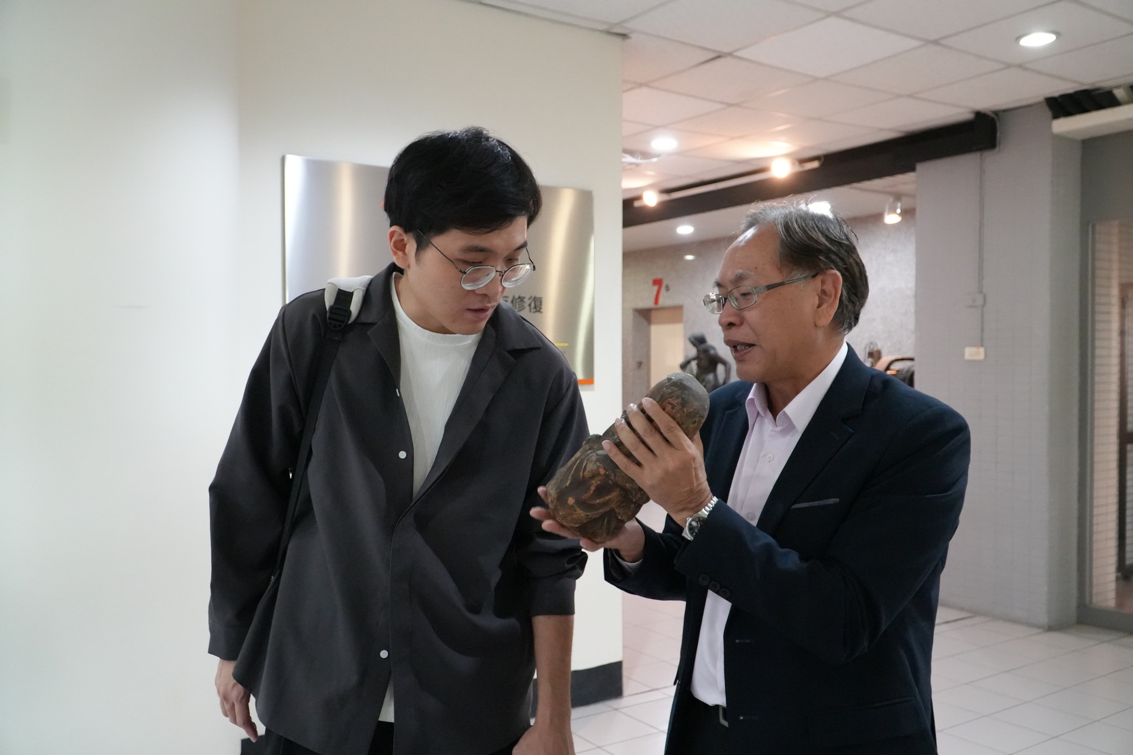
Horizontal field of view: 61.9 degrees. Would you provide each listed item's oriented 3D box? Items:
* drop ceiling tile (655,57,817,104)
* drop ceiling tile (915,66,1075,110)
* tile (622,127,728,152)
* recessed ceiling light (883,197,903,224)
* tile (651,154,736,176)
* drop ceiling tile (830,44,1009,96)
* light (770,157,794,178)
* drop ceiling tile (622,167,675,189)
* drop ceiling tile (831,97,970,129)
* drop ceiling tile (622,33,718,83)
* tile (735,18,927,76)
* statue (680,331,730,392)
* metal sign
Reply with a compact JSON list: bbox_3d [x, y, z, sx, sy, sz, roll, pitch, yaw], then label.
[{"bbox_3d":[0.790,-1.438,4.554,0.603,0.020,0.603,-1,2,-33],"label":"drop ceiling tile"},{"bbox_3d":[2.130,-1.445,4.708,0.603,0.020,0.603,-1,2,-33],"label":"drop ceiling tile"},{"bbox_3d":[0.640,-1.489,5.891,0.600,0.020,0.600,-1,2,-33],"label":"tile"},{"bbox_3d":[2.745,-1.399,7.936,0.150,0.210,0.160,0,1,19],"label":"recessed ceiling light"},{"bbox_3d":[0.817,-1.518,6.725,0.600,0.020,0.600,-1,2,-33],"label":"tile"},{"bbox_3d":[1.625,-1.431,4.375,0.600,0.020,0.600,-1,2,-33],"label":"drop ceiling tile"},{"bbox_3d":[1.423,-1.386,6.235,0.140,0.140,0.150,0,1,13],"label":"light"},{"bbox_3d":[0.489,-1.538,7.230,0.600,0.020,0.600,-1,2,-33],"label":"drop ceiling tile"},{"bbox_3d":[1.802,-1.460,5.209,0.600,0.020,0.600,-1,2,-33],"label":"drop ceiling tile"},{"bbox_3d":[0.285,-1.431,4.224,0.600,0.020,0.600,-1,2,-33],"label":"drop ceiling tile"},{"bbox_3d":[1.120,-1.426,4.049,0.603,0.020,0.603,-1,2,-33],"label":"tile"},{"bbox_3d":[1.487,-0.022,10.076,0.538,0.900,0.500,0,1,8],"label":"statue"},{"bbox_3d":[-0.417,-0.350,3.458,1.229,0.775,0.040,-1,2,-33],"label":"metal sign"}]

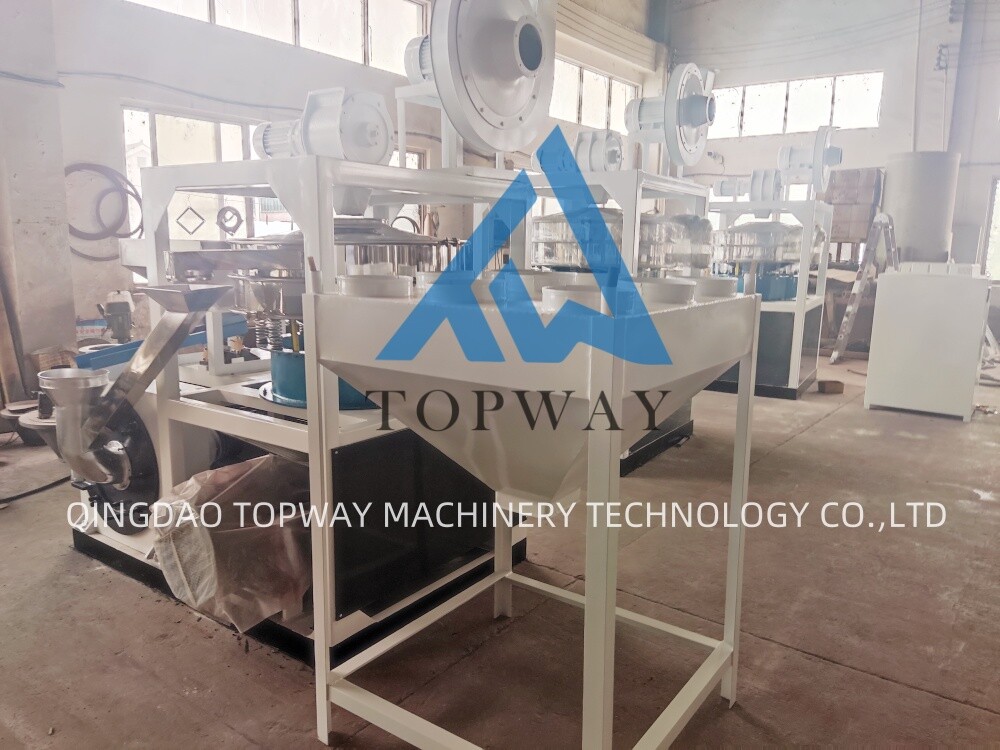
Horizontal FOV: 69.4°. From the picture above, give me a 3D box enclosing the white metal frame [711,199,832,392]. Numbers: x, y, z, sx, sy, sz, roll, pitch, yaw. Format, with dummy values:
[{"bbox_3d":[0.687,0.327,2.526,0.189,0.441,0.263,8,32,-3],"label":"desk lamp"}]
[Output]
[{"bbox_3d":[2.945,-0.909,8.158,1.155,1.946,1.307,7,12,30],"label":"white metal frame"}]

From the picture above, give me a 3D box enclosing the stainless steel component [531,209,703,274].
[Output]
[{"bbox_3d":[0.907,-1.042,5.542,1.278,0.480,1.025,7,12,34],"label":"stainless steel component"}]

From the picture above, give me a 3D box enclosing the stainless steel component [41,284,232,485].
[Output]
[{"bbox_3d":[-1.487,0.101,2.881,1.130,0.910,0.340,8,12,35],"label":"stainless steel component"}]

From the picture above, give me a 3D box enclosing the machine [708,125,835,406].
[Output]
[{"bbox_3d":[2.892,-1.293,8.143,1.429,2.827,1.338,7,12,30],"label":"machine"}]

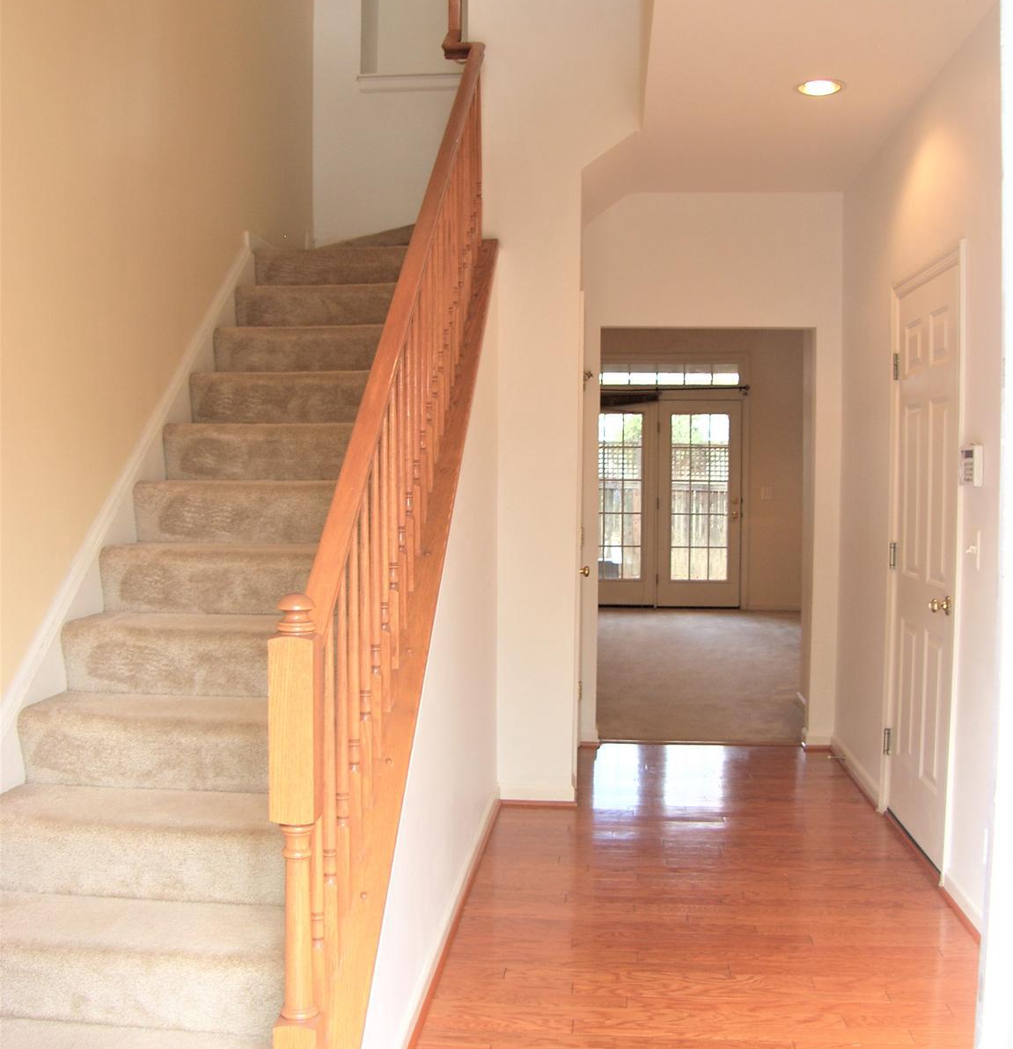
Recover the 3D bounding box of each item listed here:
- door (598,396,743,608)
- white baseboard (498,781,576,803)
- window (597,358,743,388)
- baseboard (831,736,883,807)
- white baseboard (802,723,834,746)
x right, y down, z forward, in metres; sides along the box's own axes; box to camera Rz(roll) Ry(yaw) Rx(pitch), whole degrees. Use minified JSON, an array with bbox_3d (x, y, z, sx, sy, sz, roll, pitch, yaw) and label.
[{"bbox_3d":[1.484,-0.211,10.829,1.670,2.080,0.100,1,3,6],"label":"door"},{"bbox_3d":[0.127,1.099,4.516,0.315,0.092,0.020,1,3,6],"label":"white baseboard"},{"bbox_3d":[1.488,-1.489,10.763,1.640,0.280,0.080,1,3,6],"label":"window"},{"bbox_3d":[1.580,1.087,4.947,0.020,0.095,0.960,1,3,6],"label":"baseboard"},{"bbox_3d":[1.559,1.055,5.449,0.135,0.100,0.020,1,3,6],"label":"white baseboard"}]

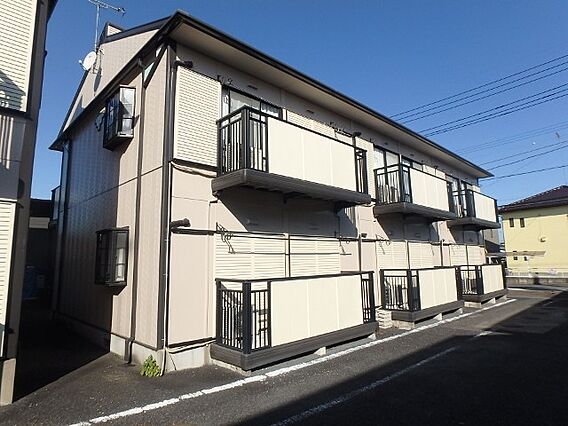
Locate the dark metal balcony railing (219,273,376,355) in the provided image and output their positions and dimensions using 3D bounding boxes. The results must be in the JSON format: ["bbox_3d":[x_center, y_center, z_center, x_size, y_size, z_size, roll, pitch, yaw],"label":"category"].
[{"bbox_3d":[0.422,1.777,6.782,3.610,1.085,0.876,7,-11,-44],"label":"dark metal balcony railing"}]

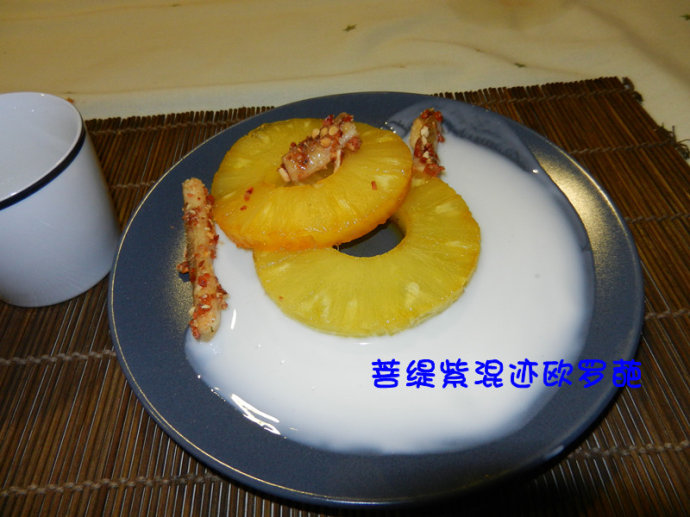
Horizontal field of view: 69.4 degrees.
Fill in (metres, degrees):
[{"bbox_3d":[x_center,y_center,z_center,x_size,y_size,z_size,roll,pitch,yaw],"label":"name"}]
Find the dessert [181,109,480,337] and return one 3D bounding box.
[{"bbox_3d":[-0.008,-0.027,0.221,0.131,0.029,0.132,-4,51,0],"label":"dessert"}]

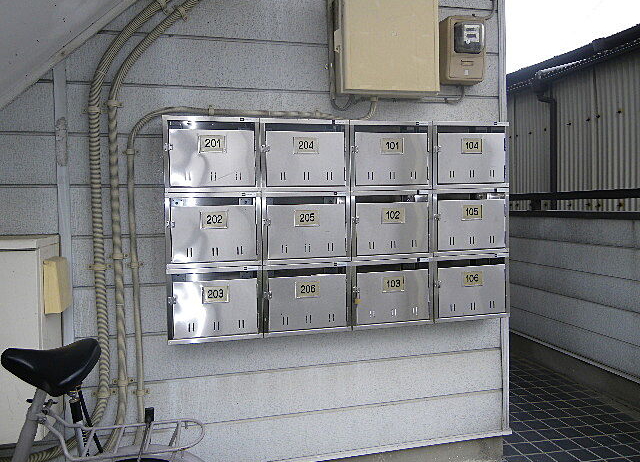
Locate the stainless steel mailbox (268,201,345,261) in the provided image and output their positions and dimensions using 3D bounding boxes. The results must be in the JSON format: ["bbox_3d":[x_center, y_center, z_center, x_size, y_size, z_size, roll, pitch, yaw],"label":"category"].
[{"bbox_3d":[-0.062,-0.014,1.925,0.315,0.248,0.145,-2,3,-13],"label":"stainless steel mailbox"}]

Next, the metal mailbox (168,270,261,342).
[{"bbox_3d":[-0.373,0.252,1.864,0.321,0.252,0.141,-2,2,-14],"label":"metal mailbox"}]

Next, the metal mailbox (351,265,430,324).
[{"bbox_3d":[0.258,0.236,2.011,0.313,0.241,0.145,-2,3,-13],"label":"metal mailbox"}]

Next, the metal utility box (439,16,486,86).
[{"bbox_3d":[0.574,-0.724,2.082,0.168,0.255,0.112,-2,2,-14],"label":"metal utility box"}]

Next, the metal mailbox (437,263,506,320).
[{"bbox_3d":[0.577,0.226,2.086,0.315,0.241,0.145,-2,3,-13],"label":"metal mailbox"}]

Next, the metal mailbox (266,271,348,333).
[{"bbox_3d":[-0.057,0.246,1.938,0.316,0.244,0.145,-2,3,-13],"label":"metal mailbox"}]

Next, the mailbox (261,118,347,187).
[{"bbox_3d":[-0.066,-0.274,1.924,0.321,0.252,0.141,-2,2,-14],"label":"mailbox"}]

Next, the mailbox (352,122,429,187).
[{"bbox_3d":[0.253,-0.283,2.001,0.321,0.252,0.141,-2,2,-14],"label":"mailbox"}]

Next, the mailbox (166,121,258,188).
[{"bbox_3d":[-0.384,-0.264,1.847,0.321,0.252,0.141,-2,2,-14],"label":"mailbox"}]

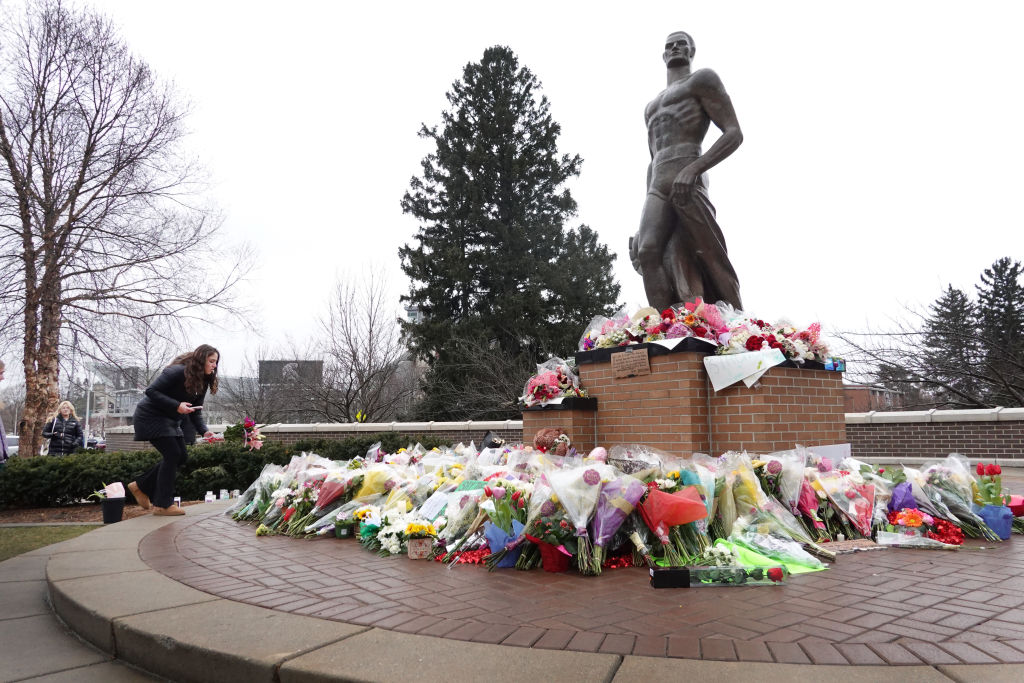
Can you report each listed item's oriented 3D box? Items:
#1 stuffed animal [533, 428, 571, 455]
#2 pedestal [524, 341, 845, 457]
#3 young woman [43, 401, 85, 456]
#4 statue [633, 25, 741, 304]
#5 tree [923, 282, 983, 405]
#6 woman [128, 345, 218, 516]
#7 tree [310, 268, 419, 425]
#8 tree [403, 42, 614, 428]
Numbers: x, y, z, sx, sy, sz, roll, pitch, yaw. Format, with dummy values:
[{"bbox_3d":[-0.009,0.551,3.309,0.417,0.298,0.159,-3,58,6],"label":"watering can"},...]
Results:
[{"bbox_3d":[0.326,0.858,6.091,0.320,0.280,0.270,-2,-7,14],"label":"stuffed animal"},{"bbox_3d":[1.496,0.751,6.380,1.890,1.380,2.180,5,-9,-38],"label":"pedestal"},{"bbox_3d":[-6.216,1.646,10.179,0.560,1.650,0.380,4,-8,-32],"label":"young woman"},{"bbox_3d":[1.596,-1.422,6.747,0.920,3.002,1.000,5,-9,-38],"label":"statue"},{"bbox_3d":[25.987,1.480,43.120,4.200,9.767,4.200,-4,-8,31],"label":"tree"},{"bbox_3d":[-2.838,0.730,6.202,0.720,1.410,0.520,1,-7,-7],"label":"woman"},{"bbox_3d":[-4.054,0.845,20.044,3.100,5.531,3.000,1,-7,-11],"label":"tree"},{"bbox_3d":[-0.125,-3.441,27.608,8.000,16.020,7.400,0,-7,0],"label":"tree"}]

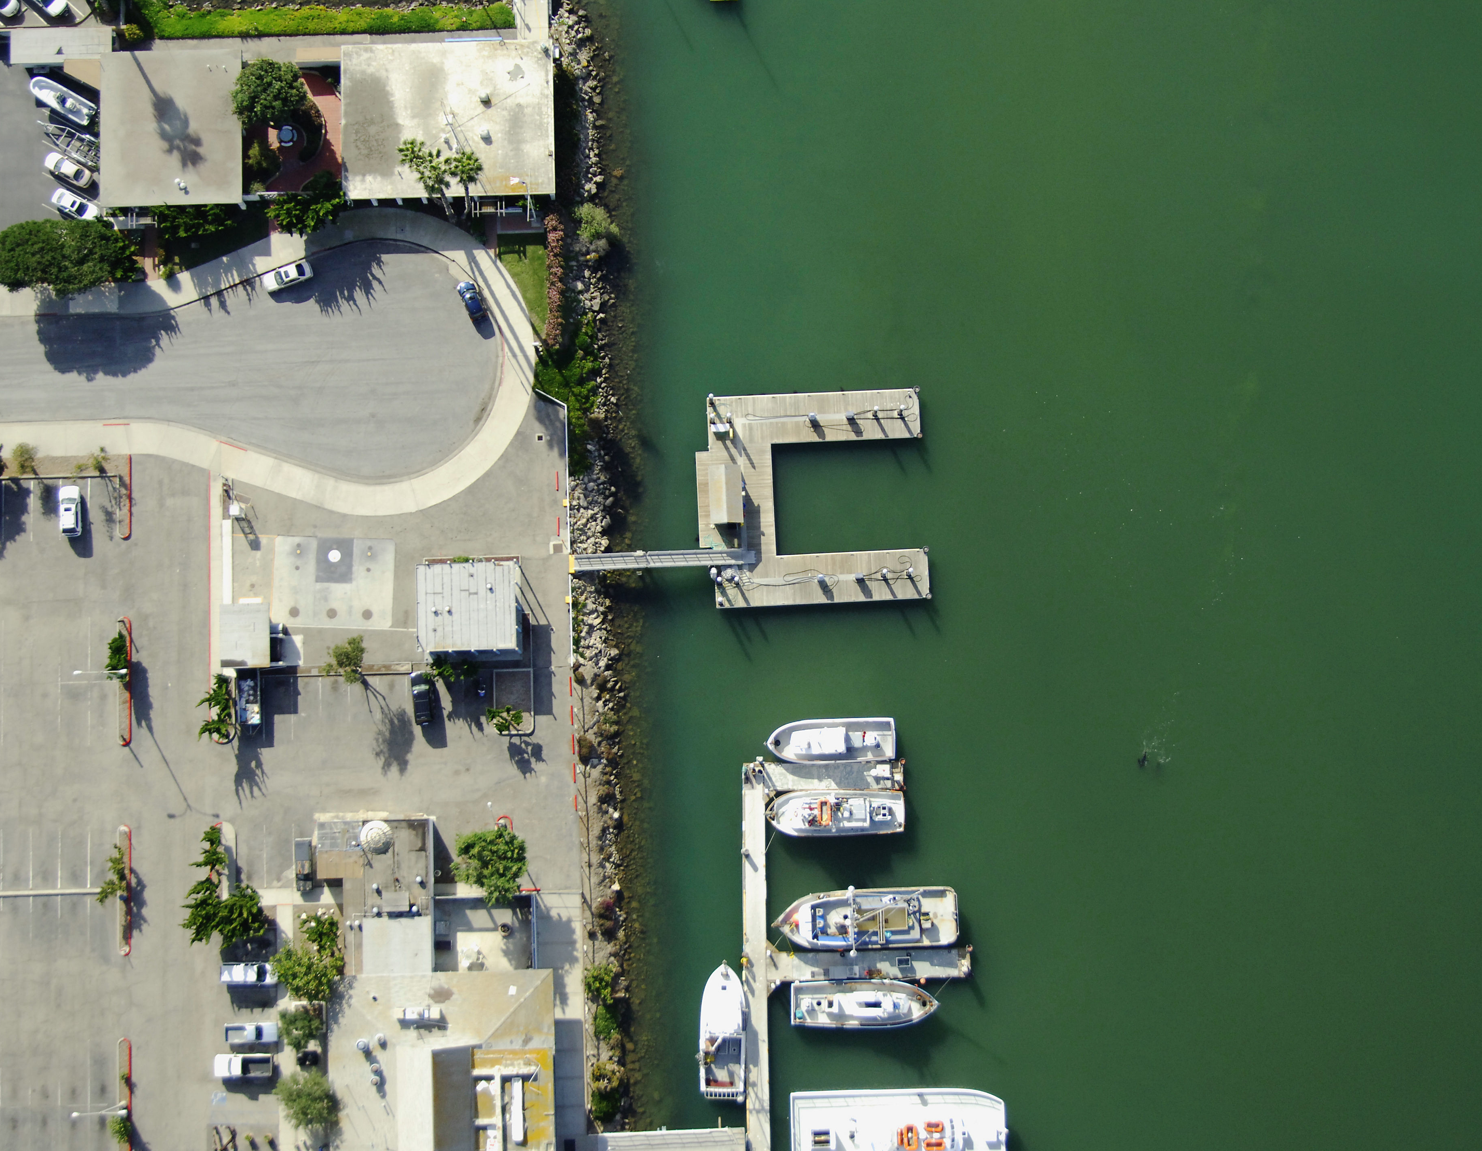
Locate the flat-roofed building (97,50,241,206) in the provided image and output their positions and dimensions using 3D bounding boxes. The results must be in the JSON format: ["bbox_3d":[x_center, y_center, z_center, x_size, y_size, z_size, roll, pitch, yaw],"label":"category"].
[{"bbox_3d":[-53.538,-41.801,218.485,13.253,3.500,14.891,-2,83,-1],"label":"flat-roofed building"}]

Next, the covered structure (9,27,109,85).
[{"bbox_3d":[-63.239,-48.081,215.468,9.280,2.600,5.270,-3,85,0],"label":"covered structure"}]

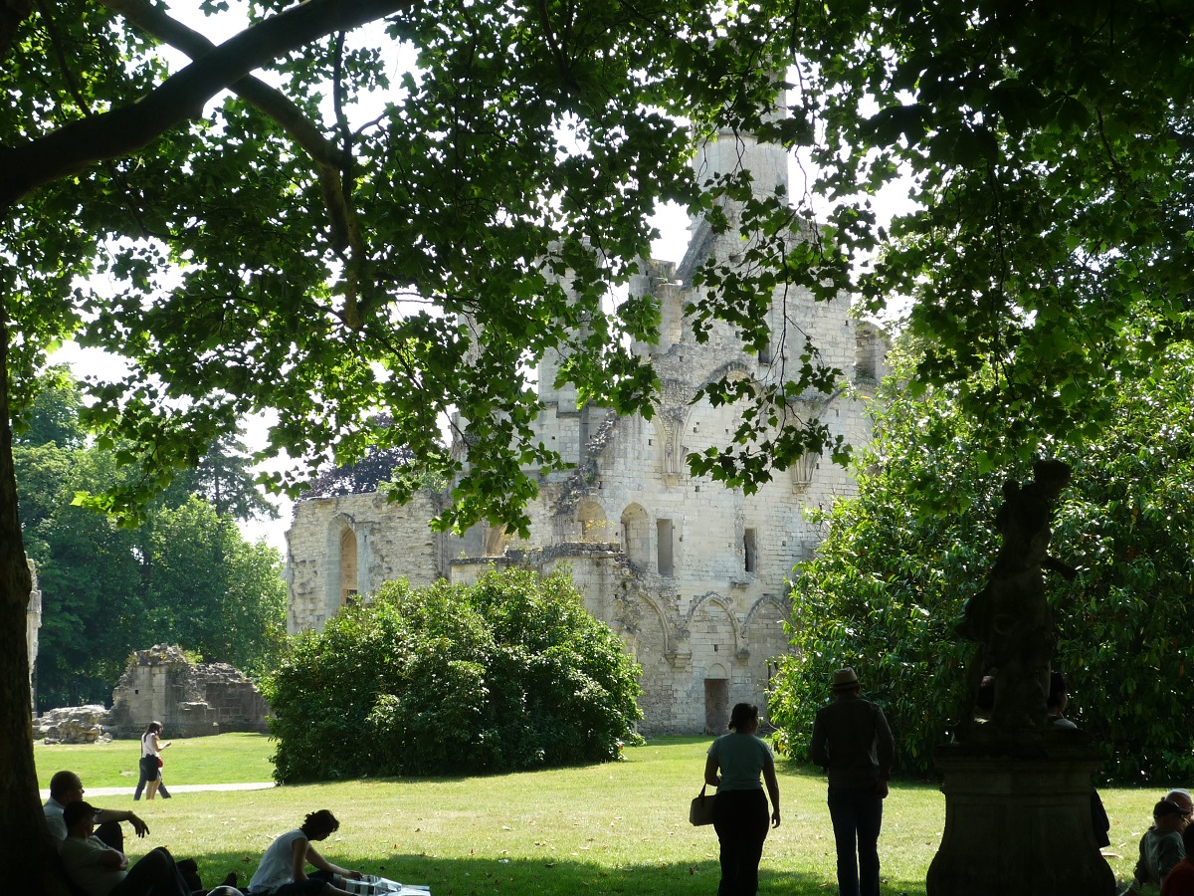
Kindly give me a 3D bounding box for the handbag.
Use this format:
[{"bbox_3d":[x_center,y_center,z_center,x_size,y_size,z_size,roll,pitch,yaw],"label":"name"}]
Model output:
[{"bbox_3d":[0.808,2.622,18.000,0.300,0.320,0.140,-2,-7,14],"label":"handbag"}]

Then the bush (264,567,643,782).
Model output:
[{"bbox_3d":[-3.581,5.638,61.000,9.100,5.000,7.300,0,-7,-6],"label":"bush"}]

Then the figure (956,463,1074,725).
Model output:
[{"bbox_3d":[2.466,0.863,14.400,0.560,1.580,0.520,3,-8,-30],"label":"figure"}]

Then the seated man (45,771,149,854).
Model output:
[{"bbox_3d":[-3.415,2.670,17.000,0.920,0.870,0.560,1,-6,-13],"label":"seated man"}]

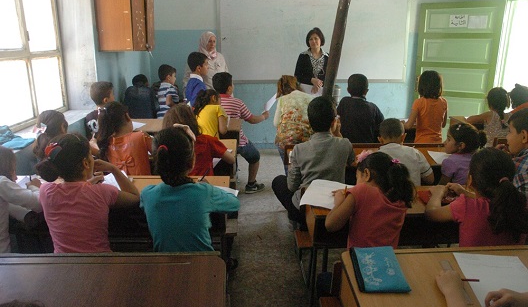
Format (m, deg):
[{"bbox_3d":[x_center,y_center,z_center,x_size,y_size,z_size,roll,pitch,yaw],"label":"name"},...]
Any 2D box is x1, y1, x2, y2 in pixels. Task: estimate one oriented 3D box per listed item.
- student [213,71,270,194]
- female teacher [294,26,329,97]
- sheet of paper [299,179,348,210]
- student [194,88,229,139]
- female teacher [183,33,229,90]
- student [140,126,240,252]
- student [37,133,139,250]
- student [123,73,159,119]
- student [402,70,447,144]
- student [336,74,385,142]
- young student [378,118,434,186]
[{"bbox_3d":[-0.234,-0.153,3.701,0.600,1.210,0.460,-12,19,-38],"label":"student"},{"bbox_3d":[0.595,-0.649,4.732,0.480,1.610,0.320,0,14,3],"label":"female teacher"},{"bbox_3d":[0.313,0.188,1.863,0.210,0.012,0.297,4,14,17],"label":"sheet of paper"},{"bbox_3d":[-0.450,-0.059,3.505,0.360,1.020,0.500,6,15,24],"label":"student"},{"bbox_3d":[-0.729,-0.710,5.034,0.540,1.616,0.340,-4,15,-15],"label":"female teacher"},{"bbox_3d":[-0.315,0.394,1.828,0.420,1.096,0.580,1,15,2],"label":"student"},{"bbox_3d":[-0.742,0.412,1.812,0.420,1.069,0.580,1,15,4],"label":"student"},{"bbox_3d":[-1.252,-0.296,4.352,0.400,1.090,0.500,0,14,2],"label":"student"},{"bbox_3d":[1.317,-0.077,3.338,0.340,1.245,0.380,1,15,3],"label":"student"},{"bbox_3d":[0.777,-0.063,3.342,0.390,1.217,0.460,-1,15,-2],"label":"student"},{"bbox_3d":[0.792,0.217,2.504,0.380,0.940,0.520,-1,14,-3],"label":"young student"}]

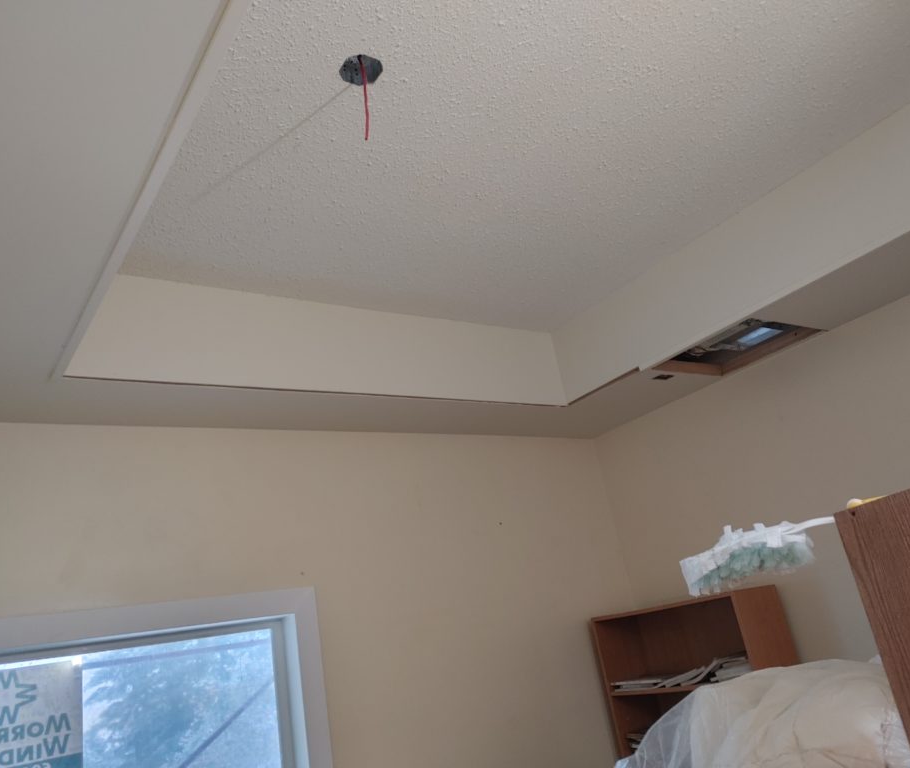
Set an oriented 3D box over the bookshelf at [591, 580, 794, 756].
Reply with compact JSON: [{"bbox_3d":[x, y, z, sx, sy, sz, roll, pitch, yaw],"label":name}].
[{"bbox_3d":[1.123,1.743,3.071,0.300,1.700,0.770,4,-24,-37],"label":"bookshelf"}]

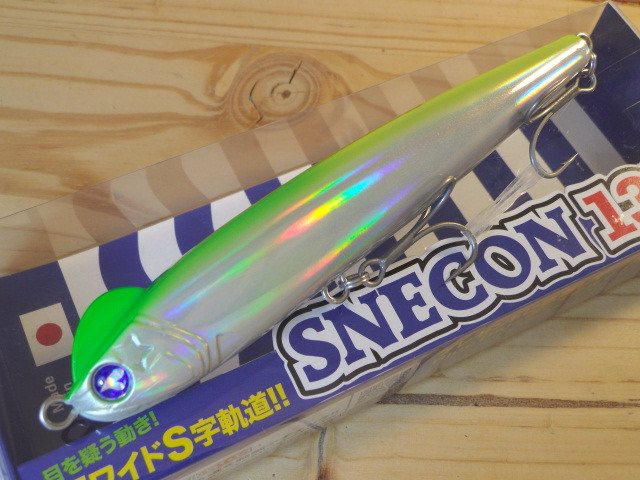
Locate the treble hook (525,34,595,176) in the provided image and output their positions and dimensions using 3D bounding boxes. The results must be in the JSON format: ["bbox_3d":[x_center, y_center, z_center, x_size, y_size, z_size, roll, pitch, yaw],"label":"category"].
[{"bbox_3d":[0.052,-0.029,0.150,0.031,0.017,0.020,-35,72,-21],"label":"treble hook"}]

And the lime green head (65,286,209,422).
[{"bbox_3d":[-0.032,0.019,0.114,0.024,0.015,0.021,-35,72,-21],"label":"lime green head"}]

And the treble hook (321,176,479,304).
[{"bbox_3d":[0.015,0.001,0.129,0.034,0.017,0.021,-40,74,-22],"label":"treble hook"}]

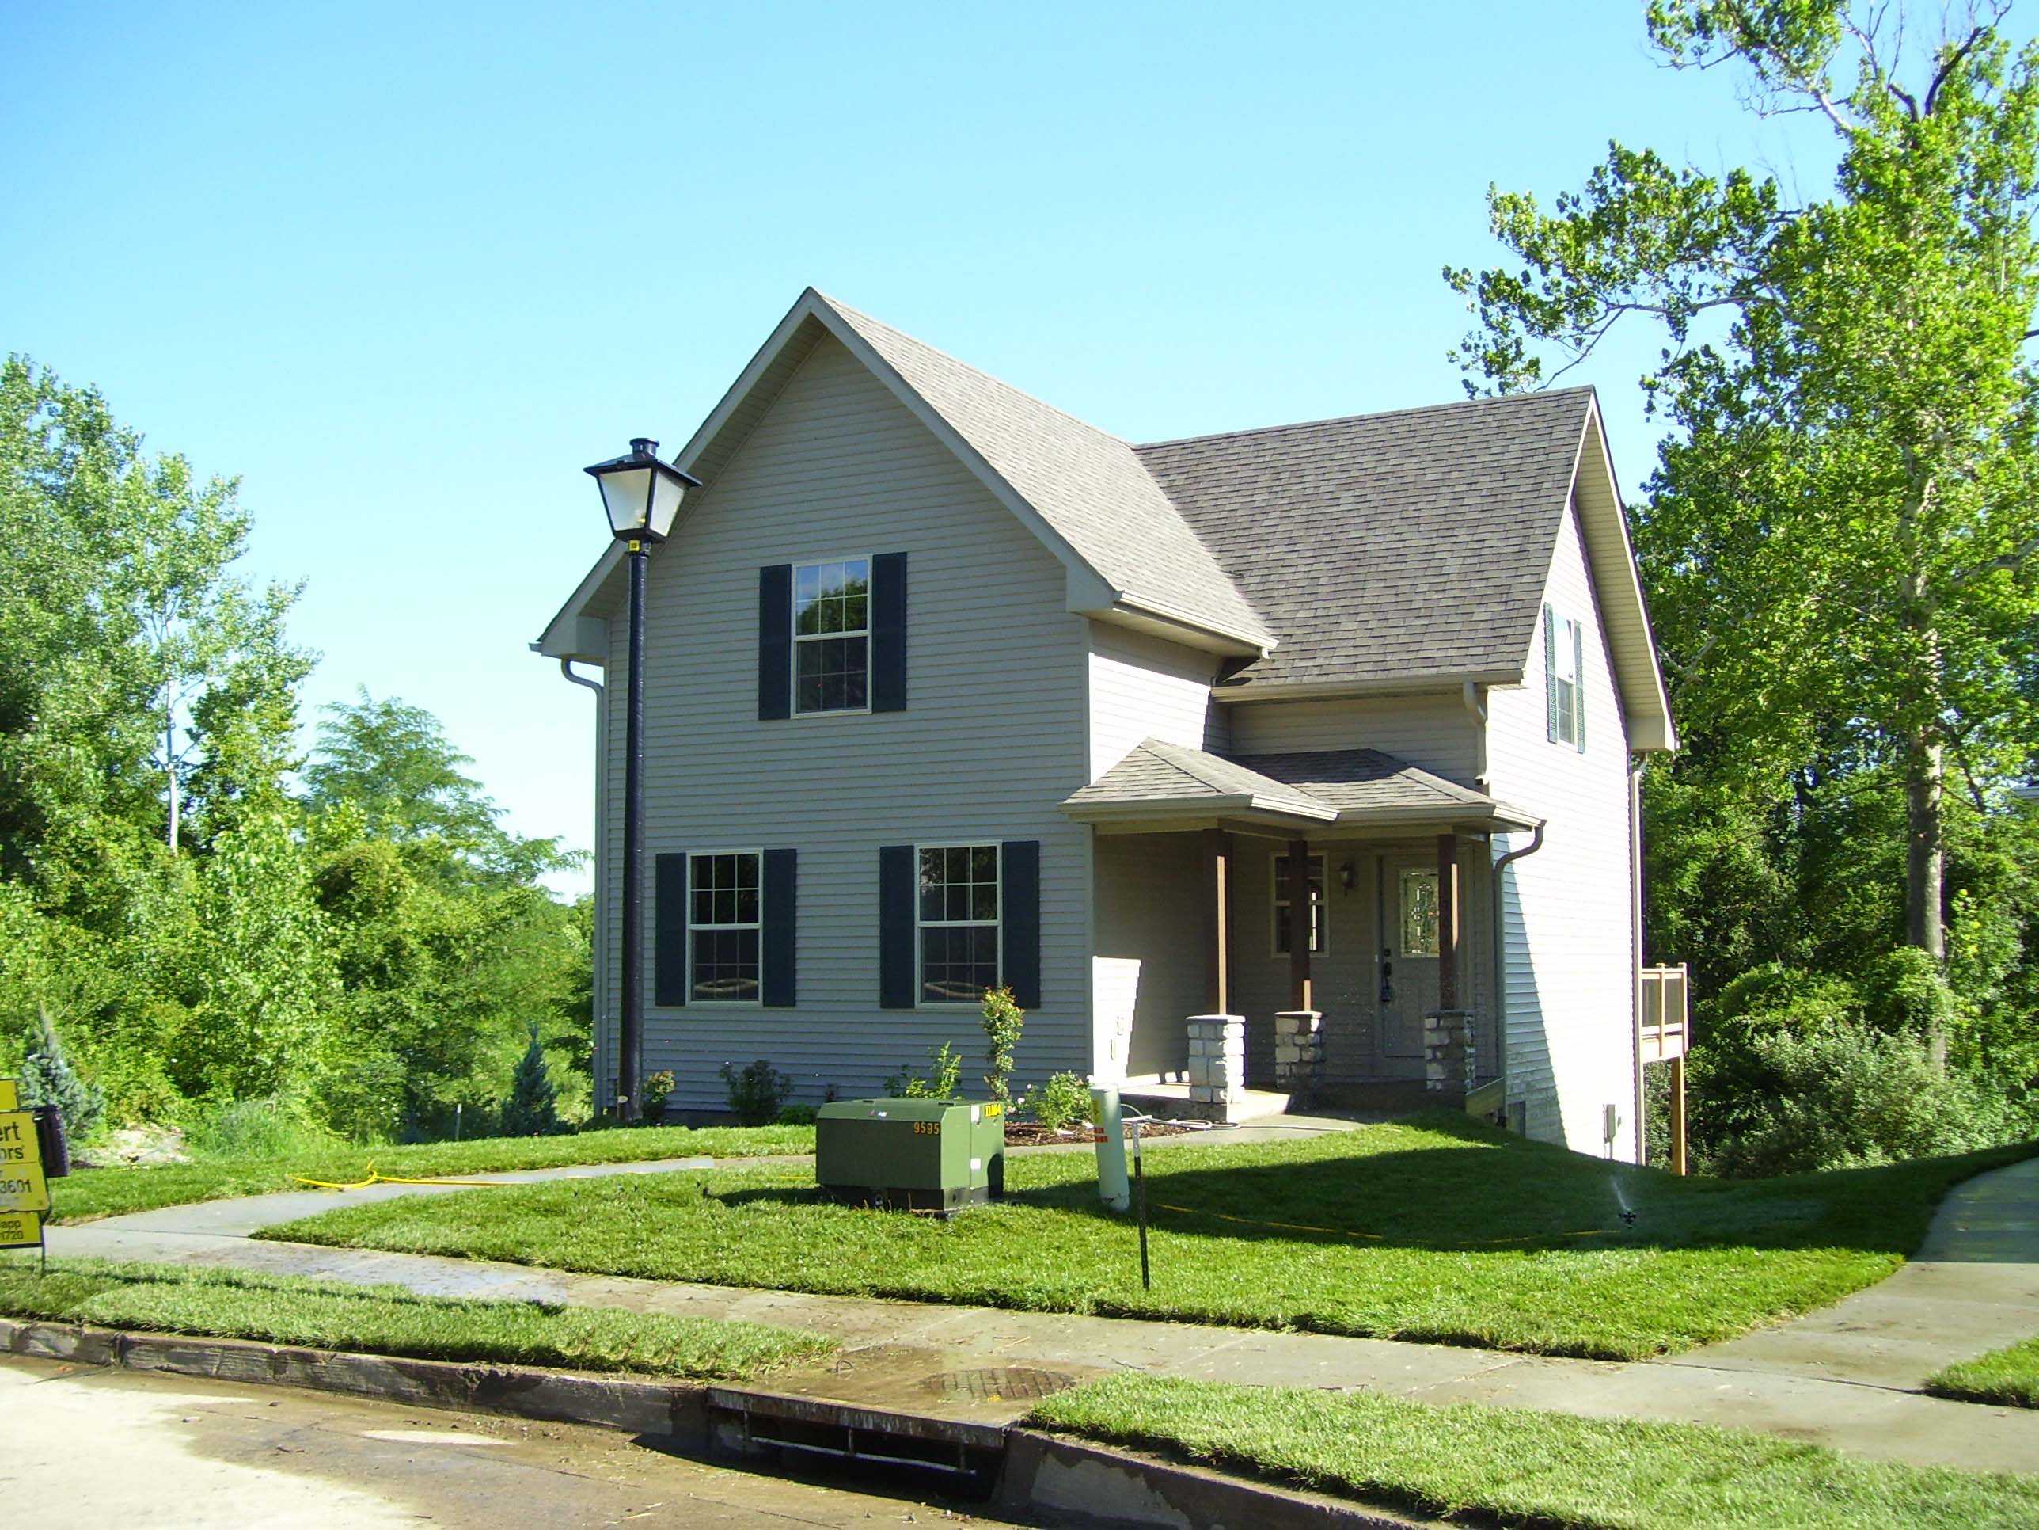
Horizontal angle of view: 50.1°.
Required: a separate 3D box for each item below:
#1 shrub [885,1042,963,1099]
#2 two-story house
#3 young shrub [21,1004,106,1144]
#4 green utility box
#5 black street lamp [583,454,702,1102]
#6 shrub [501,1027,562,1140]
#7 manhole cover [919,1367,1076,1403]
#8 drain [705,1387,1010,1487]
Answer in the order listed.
[{"bbox_3d":[-0.849,2.864,19.350,0.680,0.800,0.620,-3,-5,26],"label":"shrub"},{"bbox_3d":[1.842,0.153,25.127,9.025,8.801,11.743,-3,-5,26],"label":"two-story house"},{"bbox_3d":[-7.731,2.541,17.600,0.720,1.250,0.720,-3,-5,26],"label":"young shrub"},{"bbox_3d":[-0.668,2.401,13.571,0.890,0.620,0.760,-3,-5,29],"label":"green utility box"},{"bbox_3d":[-3.565,0.099,20.349,0.782,6.389,0.782,-3,-5,26],"label":"black street lamp"},{"bbox_3d":[-5.063,3.312,22.600,0.640,1.200,0.640,-1,-4,0],"label":"shrub"},{"bbox_3d":[-0.083,2.331,8.136,0.595,0.040,0.595,-1,-4,0],"label":"manhole cover"},{"bbox_3d":[-0.534,2.427,7.928,1.307,0.235,0.250,-3,-5,30],"label":"drain"}]

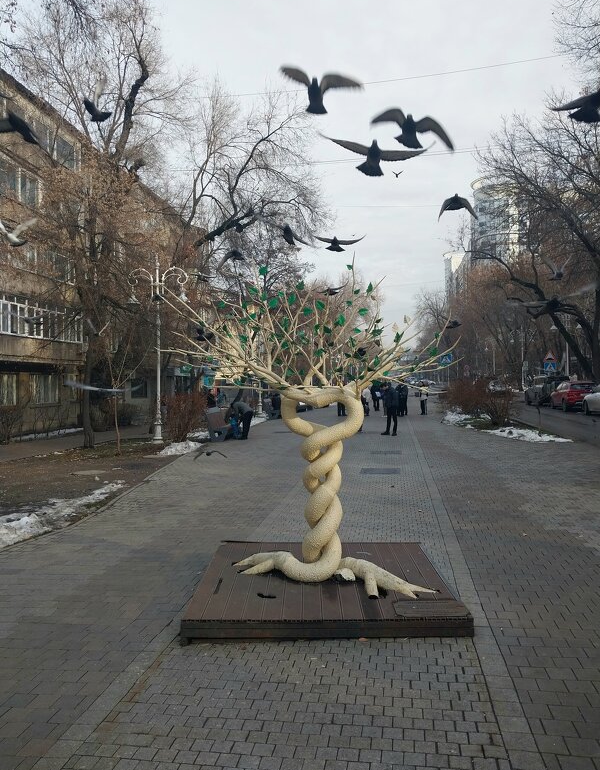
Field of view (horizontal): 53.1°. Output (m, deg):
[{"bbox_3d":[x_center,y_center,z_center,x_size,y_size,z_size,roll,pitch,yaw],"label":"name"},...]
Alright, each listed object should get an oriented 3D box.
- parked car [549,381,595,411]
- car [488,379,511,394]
[{"bbox_3d":[16.800,0.730,36.900,1.820,1.680,4.400,0,0,10],"label":"parked car"},{"bbox_3d":[22.200,0.180,67.000,1.800,1.520,4.400,0,0,9],"label":"car"}]

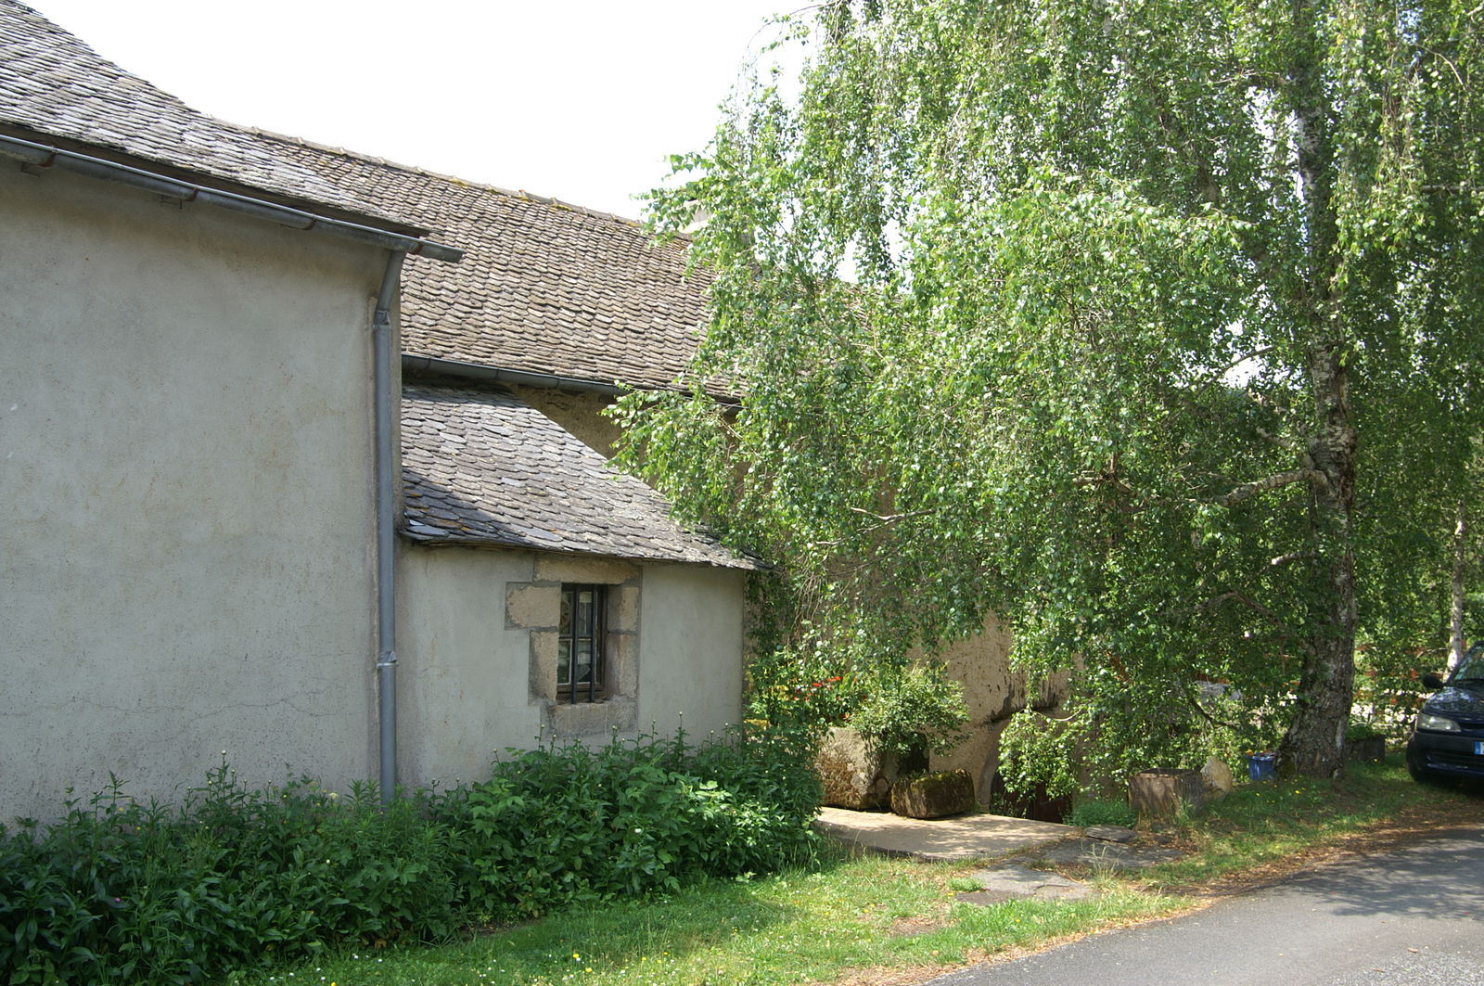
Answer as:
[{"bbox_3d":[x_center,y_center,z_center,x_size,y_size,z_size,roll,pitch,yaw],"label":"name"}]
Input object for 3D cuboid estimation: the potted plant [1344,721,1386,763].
[{"bbox_3d":[6.917,2.794,15.290,0.550,0.460,0.450,5,-8,-42],"label":"potted plant"}]

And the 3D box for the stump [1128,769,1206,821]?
[{"bbox_3d":[3.468,2.445,11.102,0.580,0.380,0.560,-2,-6,19],"label":"stump"}]

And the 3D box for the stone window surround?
[{"bbox_3d":[-1.096,0.948,8.424,0.200,1.114,1.163,-4,-7,38],"label":"stone window surround"}]

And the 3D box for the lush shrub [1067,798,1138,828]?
[{"bbox_3d":[2.846,2.475,10.633,0.520,0.230,0.420,-1,-6,15],"label":"lush shrub"}]

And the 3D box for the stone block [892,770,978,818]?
[{"bbox_3d":[1.556,2.433,11.043,0.620,0.330,0.360,5,-8,-42],"label":"stone block"}]

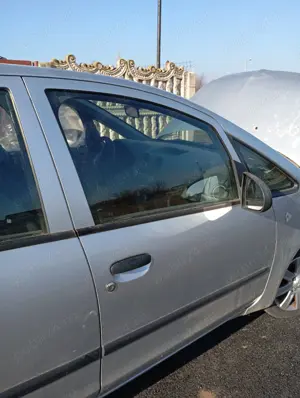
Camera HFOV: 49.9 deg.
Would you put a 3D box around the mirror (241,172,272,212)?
[{"bbox_3d":[0.535,-0.031,1.570,0.110,0.188,0.175,-7,14,-35],"label":"mirror"}]

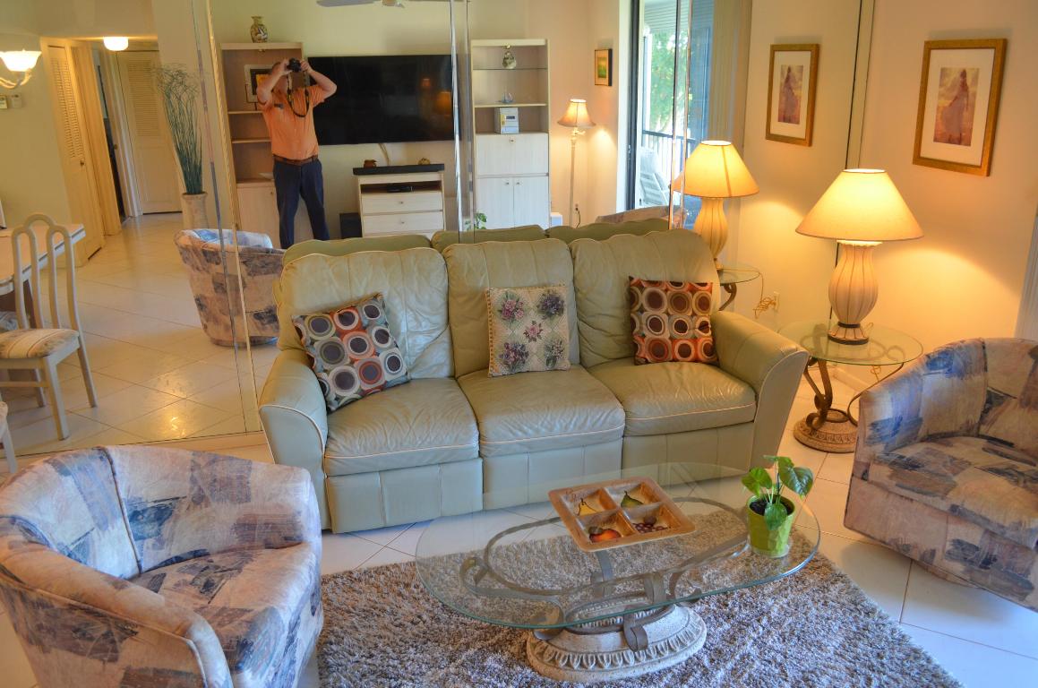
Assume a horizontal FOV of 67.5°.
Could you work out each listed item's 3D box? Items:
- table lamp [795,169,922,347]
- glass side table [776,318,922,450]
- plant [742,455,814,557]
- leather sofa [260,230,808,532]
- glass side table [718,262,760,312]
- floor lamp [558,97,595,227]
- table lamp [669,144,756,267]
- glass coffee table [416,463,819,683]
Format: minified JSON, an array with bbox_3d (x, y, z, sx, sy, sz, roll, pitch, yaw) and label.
[{"bbox_3d":[1.440,-0.373,3.324,0.525,0.745,0.525,-6,20,-14],"label":"table lamp"},{"bbox_3d":[1.445,0.197,3.486,0.620,0.475,0.620,-6,20,-14],"label":"glass side table"},{"bbox_3d":[0.667,0.410,2.032,0.215,0.265,0.200,-6,20,-14],"label":"plant"},{"bbox_3d":[0.059,0.058,3.273,2.180,0.910,0.830,-6,20,-14],"label":"leather sofa"},{"bbox_3d":[1.101,-0.232,4.723,0.620,0.475,0.620,-6,20,-14],"label":"glass side table"},{"bbox_3d":[0.528,-1.592,7.285,0.375,1.380,0.375,-1,19,0],"label":"floor lamp"},{"bbox_3d":[1.111,-0.785,4.496,0.525,0.745,0.525,-6,20,-14],"label":"table lamp"},{"bbox_3d":[0.290,0.694,2.211,1.160,0.385,0.690,-7,20,-16],"label":"glass coffee table"}]

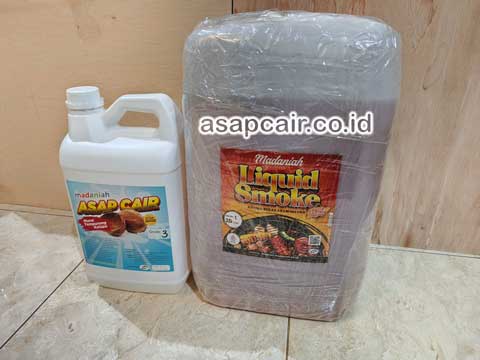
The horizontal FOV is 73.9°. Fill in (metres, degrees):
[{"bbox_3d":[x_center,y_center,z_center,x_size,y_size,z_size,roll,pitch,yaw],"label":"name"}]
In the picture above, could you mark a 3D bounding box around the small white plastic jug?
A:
[{"bbox_3d":[-0.180,0.024,0.524,0.181,0.326,0.103,4,25,8],"label":"small white plastic jug"}]

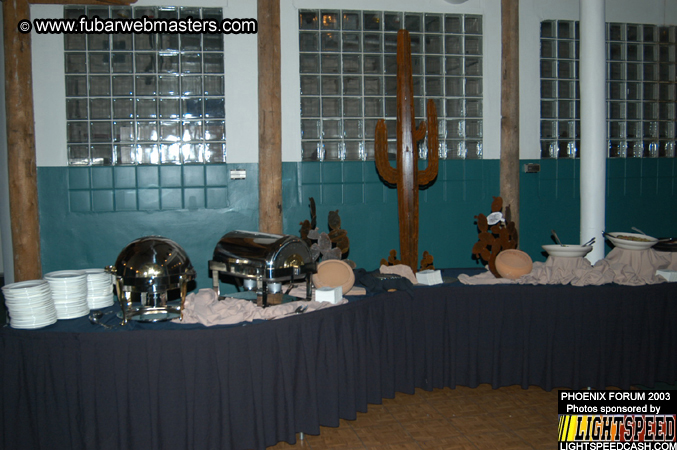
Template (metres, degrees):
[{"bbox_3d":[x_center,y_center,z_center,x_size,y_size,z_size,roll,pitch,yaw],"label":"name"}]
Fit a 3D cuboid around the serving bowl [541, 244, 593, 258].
[{"bbox_3d":[1.744,0.202,5.150,0.380,0.070,0.380,-1,5,0],"label":"serving bowl"}]

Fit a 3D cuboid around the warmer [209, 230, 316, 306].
[{"bbox_3d":[-0.505,0.268,4.427,0.420,0.440,0.600,-6,7,-43],"label":"warmer"}]

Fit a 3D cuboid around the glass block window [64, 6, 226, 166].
[{"bbox_3d":[-1.721,-1.244,6.056,1.420,1.420,0.100,-2,5,-11],"label":"glass block window"}]

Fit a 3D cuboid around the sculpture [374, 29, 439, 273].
[{"bbox_3d":[0.546,-0.575,5.311,0.510,1.930,0.200,-1,5,4],"label":"sculpture"}]

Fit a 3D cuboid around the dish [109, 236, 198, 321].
[{"bbox_3d":[-1.106,0.302,3.995,0.530,0.465,0.460,-2,5,-15],"label":"dish"}]

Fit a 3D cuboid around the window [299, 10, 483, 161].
[{"bbox_3d":[0.524,-1.327,6.484,1.830,1.420,0.100,-2,5,-11],"label":"window"}]

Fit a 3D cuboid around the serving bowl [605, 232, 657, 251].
[{"bbox_3d":[2.153,0.125,4.970,0.385,0.080,0.385,3,5,0],"label":"serving bowl"}]

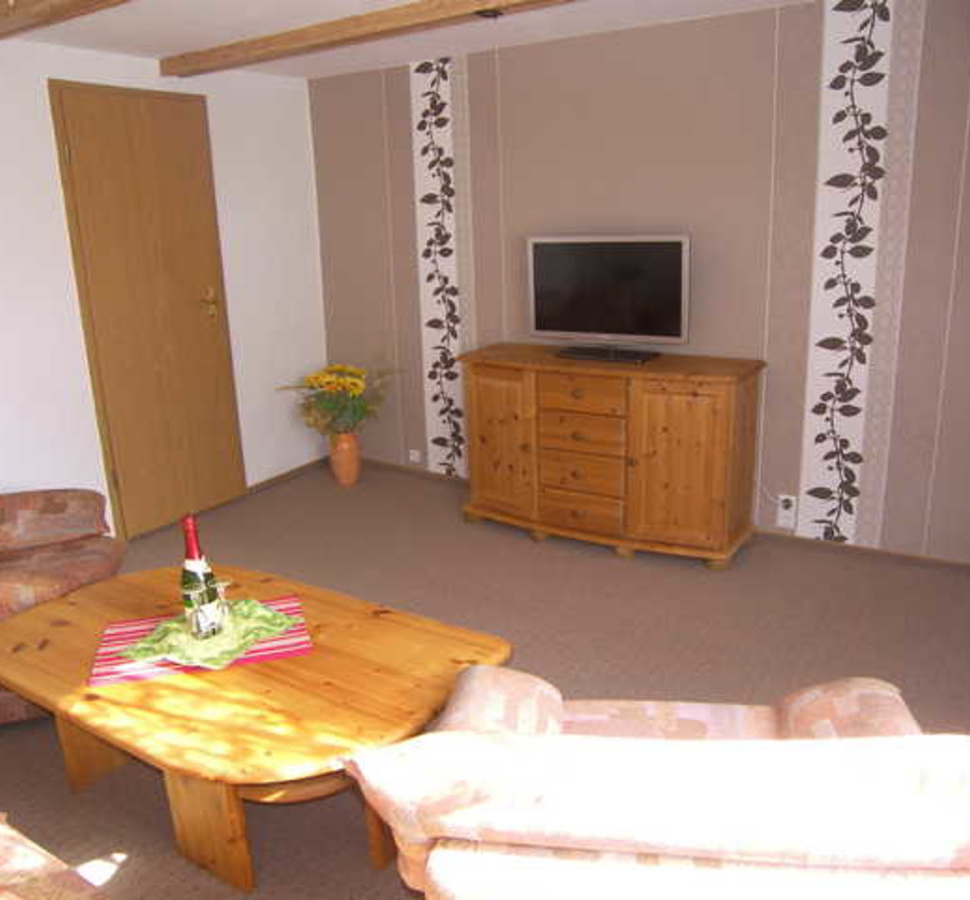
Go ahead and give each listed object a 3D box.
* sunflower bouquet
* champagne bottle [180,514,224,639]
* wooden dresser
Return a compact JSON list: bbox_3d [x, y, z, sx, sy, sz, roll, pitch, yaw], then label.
[{"bbox_3d":[-0.828,-0.276,4.549,0.520,0.400,0.460,-5,16,-10],"label":"sunflower bouquet"},{"bbox_3d":[-0.693,0.292,1.997,0.088,0.306,0.088,-8,17,-20],"label":"champagne bottle"},{"bbox_3d":[0.527,-0.017,3.832,1.320,0.780,0.530,9,19,33],"label":"wooden dresser"}]

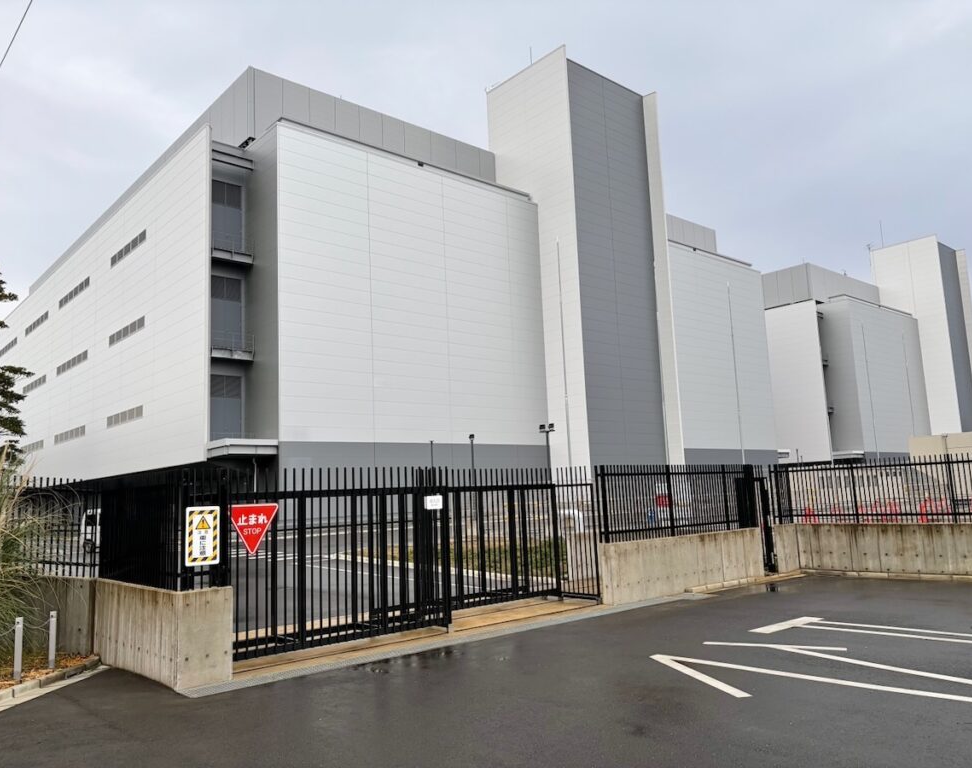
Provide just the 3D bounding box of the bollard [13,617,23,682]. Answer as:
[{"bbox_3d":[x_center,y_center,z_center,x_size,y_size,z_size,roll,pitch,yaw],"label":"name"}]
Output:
[{"bbox_3d":[-5.518,3.117,9.063,0.056,0.709,0.056,-2,-9,-4],"label":"bollard"}]

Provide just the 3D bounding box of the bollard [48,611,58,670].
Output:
[{"bbox_3d":[-5.578,3.292,9.892,0.056,0.706,0.056,-2,-9,-4],"label":"bollard"}]

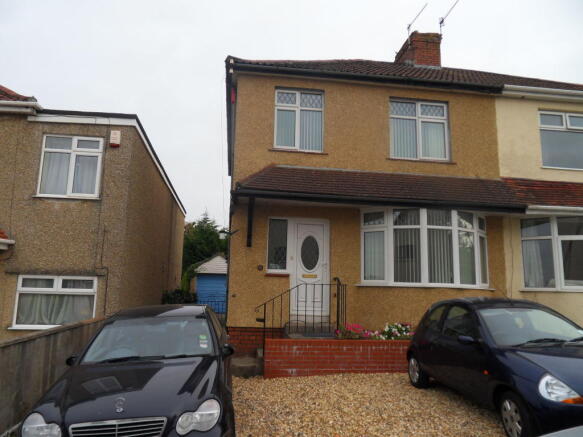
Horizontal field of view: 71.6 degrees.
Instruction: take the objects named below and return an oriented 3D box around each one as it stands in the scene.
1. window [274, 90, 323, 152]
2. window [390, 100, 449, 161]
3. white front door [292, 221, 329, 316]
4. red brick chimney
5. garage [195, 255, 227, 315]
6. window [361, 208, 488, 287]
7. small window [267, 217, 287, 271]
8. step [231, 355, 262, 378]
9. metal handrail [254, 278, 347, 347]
[{"bbox_3d":[0.169,-2.136,8.854,1.081,1.361,0.110,3,-9,-9],"label":"window"},{"bbox_3d":[2.947,-2.022,9.288,1.411,1.370,0.110,3,-9,-9],"label":"window"},{"bbox_3d":[0.387,1.011,8.394,0.850,1.997,0.100,3,-9,-9],"label":"white front door"},{"bbox_3d":[4.391,-5.433,13.989,0.980,1.243,1.440,3,-9,-9],"label":"red brick chimney"},{"bbox_3d":[-4.161,3.786,23.027,2.750,2.980,4.400,3,-9,-9],"label":"garage"},{"bbox_3d":[2.980,0.645,8.566,2.978,1.667,0.620,3,-9,-9],"label":"window"},{"bbox_3d":[-0.284,0.550,8.353,0.454,1.139,0.090,3,-9,-9],"label":"small window"},{"bbox_3d":[-0.904,2.789,7.557,0.670,0.210,0.650,3,-9,-9],"label":"step"},{"bbox_3d":[0.163,1.787,7.659,1.720,1.260,0.600,3,-9,-9],"label":"metal handrail"}]

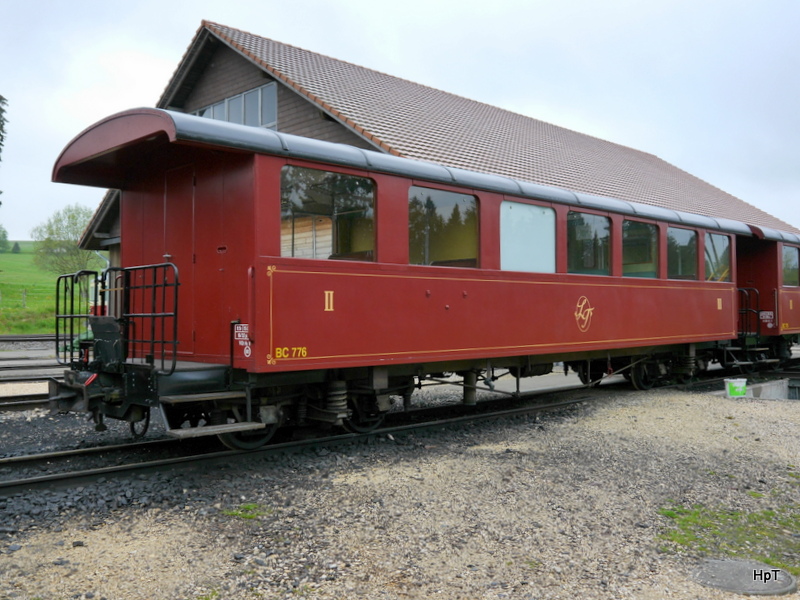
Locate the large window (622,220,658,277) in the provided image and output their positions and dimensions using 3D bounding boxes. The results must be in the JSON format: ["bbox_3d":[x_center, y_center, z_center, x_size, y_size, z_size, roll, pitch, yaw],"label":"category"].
[{"bbox_3d":[3.593,-0.745,11.807,1.078,0.836,0.070,1,-2,-45],"label":"large window"}]

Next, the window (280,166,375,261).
[{"bbox_3d":[-0.683,-0.801,7.550,1.174,0.849,0.070,1,-2,-45],"label":"window"}]

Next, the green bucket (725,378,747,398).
[{"bbox_3d":[5.192,1.368,12.150,0.340,0.290,0.330,-1,-1,10],"label":"green bucket"}]

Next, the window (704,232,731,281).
[{"bbox_3d":[5.550,-0.715,13.756,1.067,0.826,0.070,1,-2,-45],"label":"window"}]

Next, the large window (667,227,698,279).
[{"bbox_3d":[4.576,-0.728,12.786,1.075,0.830,0.070,1,-2,-45],"label":"large window"}]

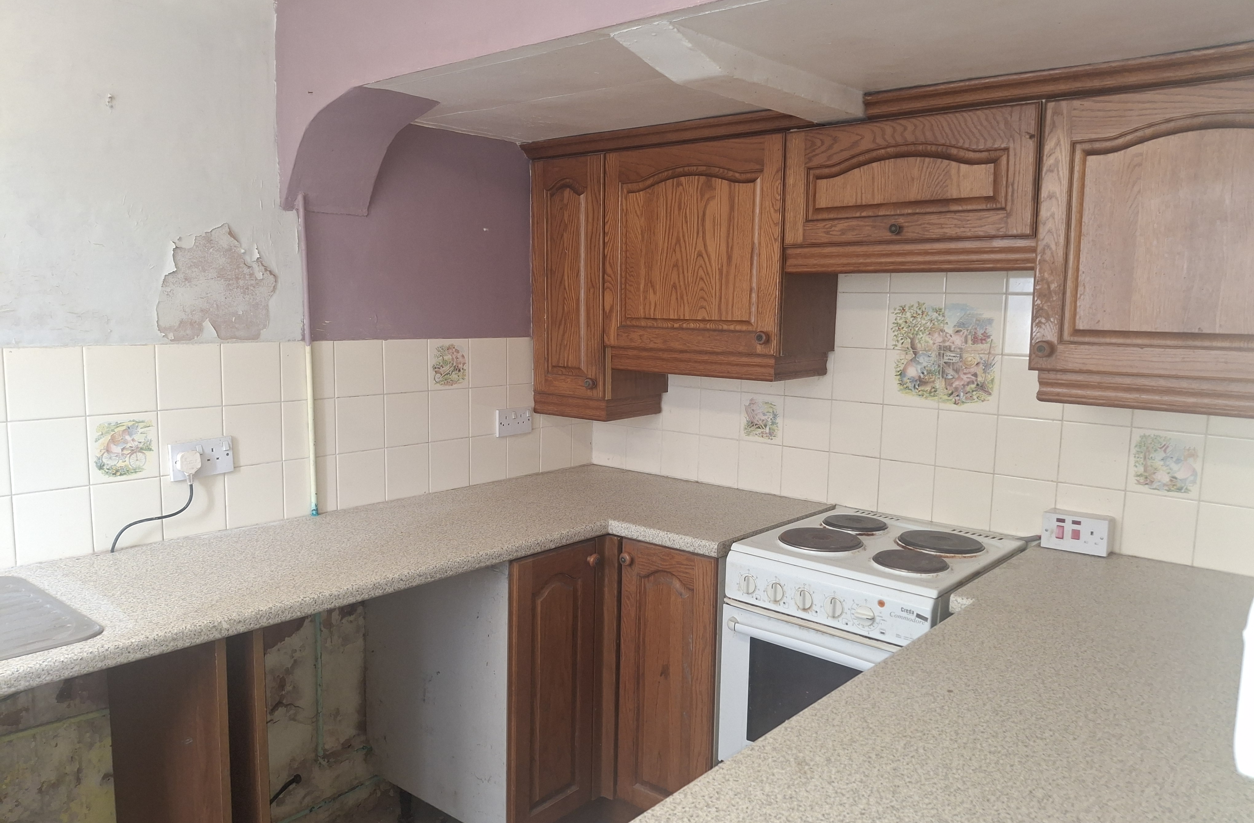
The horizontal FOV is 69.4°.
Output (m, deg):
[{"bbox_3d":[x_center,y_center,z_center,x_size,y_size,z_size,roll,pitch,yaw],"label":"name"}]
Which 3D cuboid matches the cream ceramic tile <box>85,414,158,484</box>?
[{"bbox_3d":[-1.134,0.080,2.038,0.010,0.151,0.151,7,9,40],"label":"cream ceramic tile"}]

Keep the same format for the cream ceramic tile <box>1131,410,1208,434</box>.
[{"bbox_3d":[1.221,-0.032,2.031,0.150,0.150,0.010,7,9,39],"label":"cream ceramic tile"}]

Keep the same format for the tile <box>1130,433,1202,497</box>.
[{"bbox_3d":[1.233,0.120,2.069,0.150,0.150,0.007,7,9,39],"label":"tile"}]

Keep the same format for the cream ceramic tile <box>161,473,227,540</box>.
[{"bbox_3d":[-1.024,0.217,2.148,0.009,0.148,0.149,7,9,41],"label":"cream ceramic tile"}]

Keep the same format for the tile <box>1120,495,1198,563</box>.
[{"bbox_3d":[1.235,0.269,2.097,0.151,0.151,0.010,7,9,39],"label":"tile"}]

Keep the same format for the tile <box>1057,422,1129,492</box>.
[{"bbox_3d":[1.116,0.106,2.166,0.150,0.150,0.007,7,9,39],"label":"tile"}]

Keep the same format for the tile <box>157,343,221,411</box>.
[{"bbox_3d":[-1.014,-0.081,2.095,0.008,0.150,0.150,7,9,40],"label":"tile"}]

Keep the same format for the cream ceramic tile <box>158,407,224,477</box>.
[{"bbox_3d":[-1.022,0.068,2.130,0.009,0.149,0.149,7,9,41],"label":"cream ceramic tile"}]

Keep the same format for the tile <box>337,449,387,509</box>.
[{"bbox_3d":[-0.731,0.183,2.488,0.009,0.148,0.149,7,9,41],"label":"tile"}]

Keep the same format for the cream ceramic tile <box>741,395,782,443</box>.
[{"bbox_3d":[0.415,0.022,2.748,0.150,0.150,0.007,7,9,39],"label":"cream ceramic tile"}]

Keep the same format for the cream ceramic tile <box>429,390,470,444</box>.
[{"bbox_3d":[-0.536,0.010,2.728,0.010,0.151,0.151,7,9,40],"label":"cream ceramic tile"}]

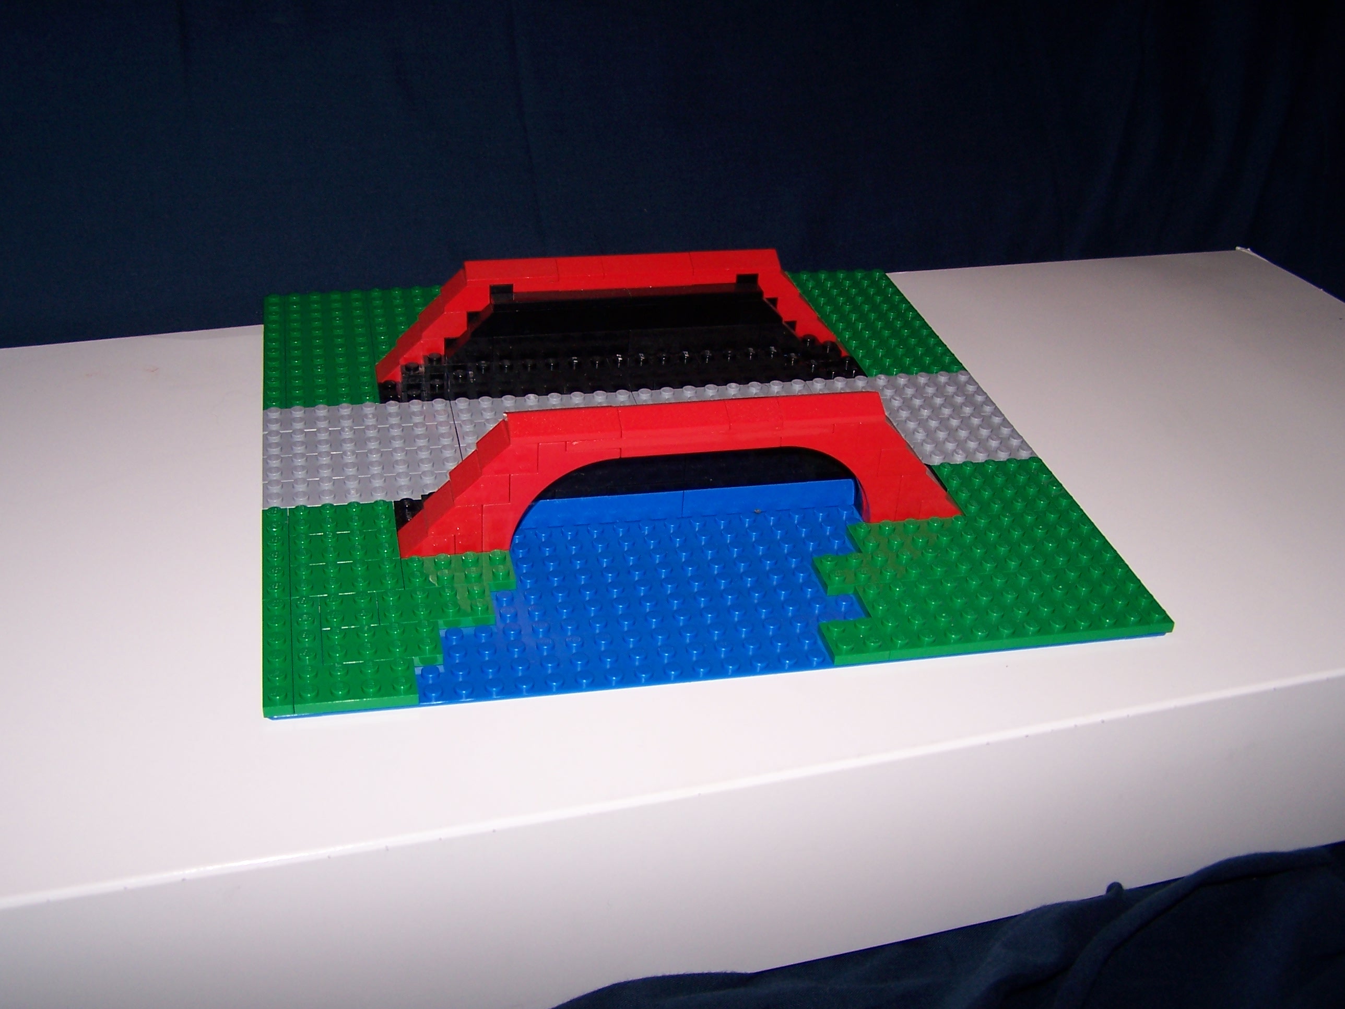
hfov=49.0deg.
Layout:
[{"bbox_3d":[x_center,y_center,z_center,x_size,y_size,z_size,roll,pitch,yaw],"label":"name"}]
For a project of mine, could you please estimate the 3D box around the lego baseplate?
[{"bbox_3d":[-0.006,-0.040,0.499,0.256,0.046,0.256,-4,32,-13],"label":"lego baseplate"}]

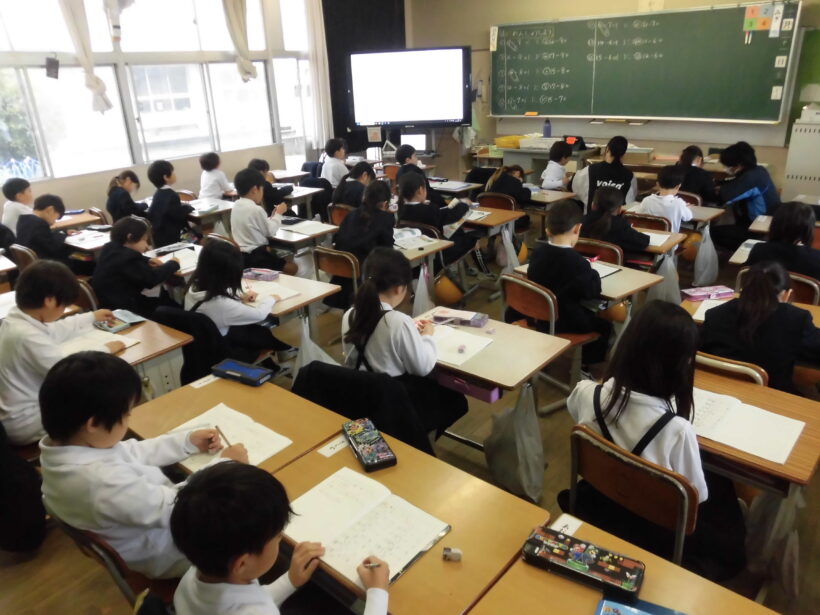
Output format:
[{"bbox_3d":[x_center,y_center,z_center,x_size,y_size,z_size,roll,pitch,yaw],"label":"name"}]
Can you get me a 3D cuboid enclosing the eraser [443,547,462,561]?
[{"bbox_3d":[0.095,0.549,1.262,0.037,0.020,0.016,0,22,4],"label":"eraser"}]

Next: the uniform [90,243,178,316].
[{"bbox_3d":[-1.601,-0.175,3.303,0.380,0.420,0.450,16,29,38],"label":"uniform"}]

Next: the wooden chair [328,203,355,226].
[{"bbox_3d":[-0.389,-0.573,4.773,0.360,0.620,0.400,14,27,36],"label":"wooden chair"}]

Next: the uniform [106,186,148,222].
[{"bbox_3d":[-2.480,-0.874,5.022,0.350,0.400,0.400,16,28,37],"label":"uniform"}]

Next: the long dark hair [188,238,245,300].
[{"bbox_3d":[-0.849,-0.162,2.481,0.200,0.265,0.220,15,27,35],"label":"long dark hair"}]

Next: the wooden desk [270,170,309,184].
[{"bbox_3d":[-1.494,-1.242,6.533,0.650,0.580,0.450,16,28,37],"label":"wooden desk"}]

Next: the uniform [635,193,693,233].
[{"bbox_3d":[1.763,-0.631,4.014,0.340,0.460,0.400,-22,29,-40],"label":"uniform"}]

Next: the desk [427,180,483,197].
[{"bbox_3d":[0.352,-0.938,5.680,0.642,0.570,0.438,17,29,39],"label":"desk"}]

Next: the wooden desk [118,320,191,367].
[{"bbox_3d":[-1.274,0.402,2.485,0.642,0.570,0.438,14,27,35],"label":"wooden desk"}]

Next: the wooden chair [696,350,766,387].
[{"bbox_3d":[1.189,0.373,2.241,0.370,0.620,0.420,17,29,38],"label":"wooden chair"}]

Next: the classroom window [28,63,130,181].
[{"bbox_3d":[-3.254,-1.866,5.664,0.060,0.990,0.830,16,28,37],"label":"classroom window"}]

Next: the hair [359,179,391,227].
[{"bbox_3d":[-0.194,-0.610,3.280,0.180,0.270,0.200,17,29,39],"label":"hair"}]

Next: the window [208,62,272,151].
[{"bbox_3d":[-2.099,-2.491,7.046,0.060,1.030,0.950,11,25,29],"label":"window"}]

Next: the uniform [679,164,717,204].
[{"bbox_3d":[2.282,-0.915,4.595,0.320,0.460,0.360,-19,28,-37],"label":"uniform"}]

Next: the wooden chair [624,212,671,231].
[{"bbox_3d":[1.838,-0.429,4.303,0.420,0.560,0.370,-22,29,-38],"label":"wooden chair"}]

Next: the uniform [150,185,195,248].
[{"bbox_3d":[-1.916,-0.716,4.570,0.370,0.470,0.430,16,28,37],"label":"uniform"}]

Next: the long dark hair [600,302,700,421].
[{"bbox_3d":[0.629,0.129,1.484,0.230,0.310,0.240,16,28,37],"label":"long dark hair"}]

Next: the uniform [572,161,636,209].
[{"bbox_3d":[1.604,-0.916,4.678,0.500,0.550,0.320,10,26,27],"label":"uniform"}]

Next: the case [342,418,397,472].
[{"bbox_3d":[-0.119,0.394,1.647,0.084,0.028,0.216,-11,24,-21],"label":"case"}]

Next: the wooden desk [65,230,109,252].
[{"bbox_3d":[-2.249,-0.252,4.229,0.642,0.570,0.438,14,27,36],"label":"wooden desk"}]

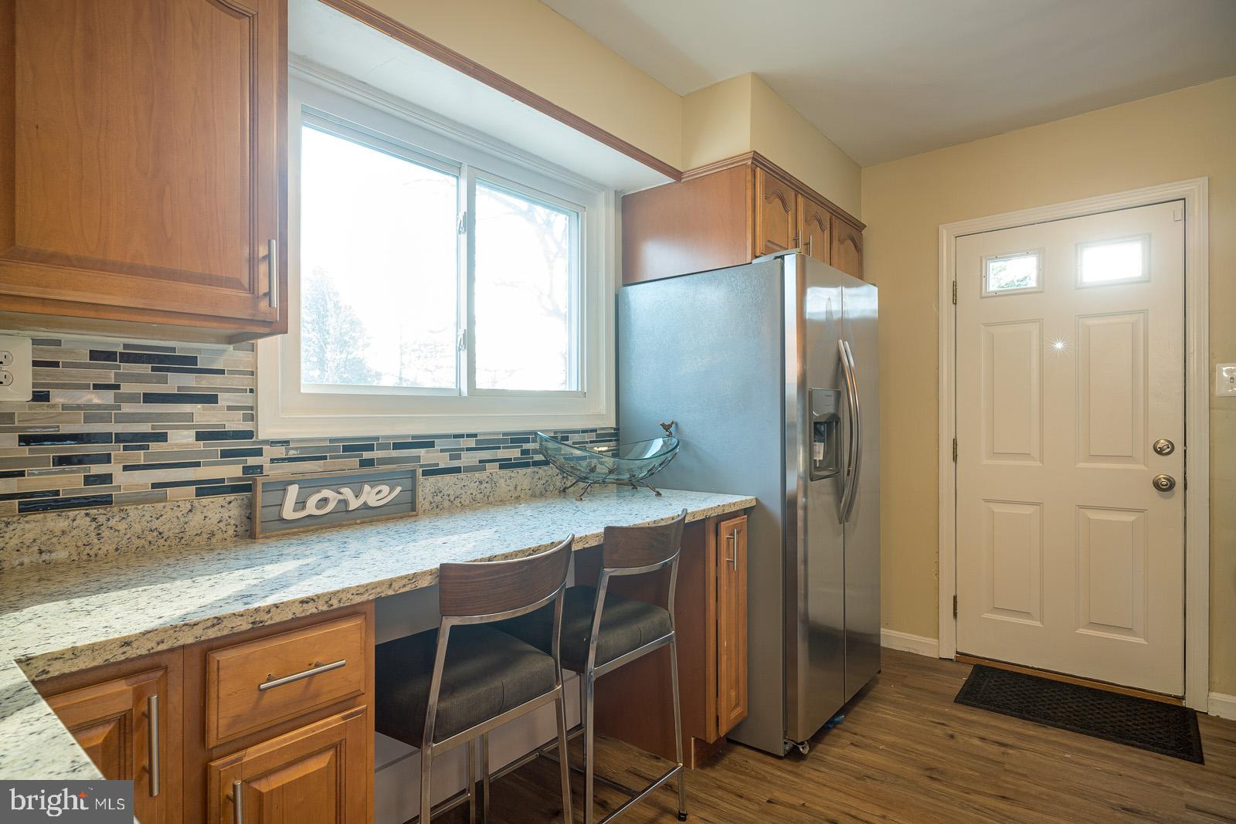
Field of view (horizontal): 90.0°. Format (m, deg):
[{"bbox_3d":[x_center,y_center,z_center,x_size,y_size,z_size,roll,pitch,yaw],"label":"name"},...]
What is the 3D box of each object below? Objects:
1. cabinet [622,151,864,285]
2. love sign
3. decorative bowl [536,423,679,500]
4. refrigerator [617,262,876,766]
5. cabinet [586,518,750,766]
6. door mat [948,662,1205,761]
[{"bbox_3d":[0.632,-0.736,2.864,0.640,0.387,1.195,0,0,41],"label":"cabinet"},{"bbox_3d":[-0.732,0.231,1.644,0.036,0.147,0.427,0,0,41],"label":"love sign"},{"bbox_3d":[-0.025,0.172,2.285,0.555,0.265,0.290,0,0,-20],"label":"decorative bowl"},{"bbox_3d":[0.606,0.326,2.666,0.840,1.775,0.833,0,0,41],"label":"refrigerator"},{"bbox_3d":[0.173,0.779,2.317,0.618,0.868,0.233,0,0,41],"label":"cabinet"},{"bbox_3d":[1.862,1.207,2.554,0.765,0.012,0.500,0,0,37],"label":"door mat"}]

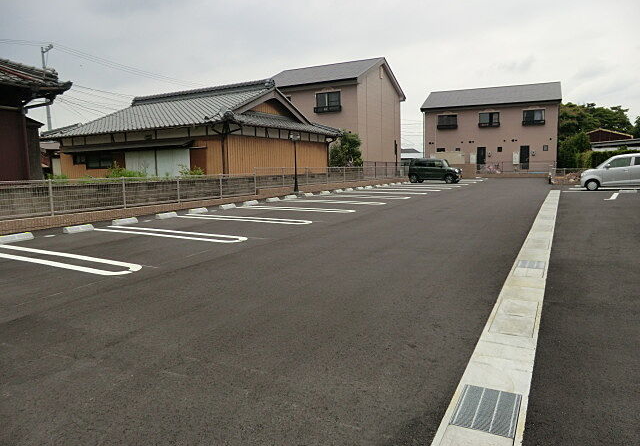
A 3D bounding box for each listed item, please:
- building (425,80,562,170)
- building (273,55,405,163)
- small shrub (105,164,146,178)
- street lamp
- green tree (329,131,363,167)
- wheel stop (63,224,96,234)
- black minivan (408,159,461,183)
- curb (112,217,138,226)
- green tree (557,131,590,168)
[{"bbox_3d":[17.270,-9.290,44.397,12.100,8.400,9.400,3,9,28],"label":"building"},{"bbox_3d":[0.998,-7.670,33.568,8.500,8.400,9.500,3,9,28],"label":"building"},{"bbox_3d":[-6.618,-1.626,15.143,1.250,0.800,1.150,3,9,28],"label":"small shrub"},{"bbox_3d":[-1.086,-2.614,19.608,0.400,2.740,0.400,3,9,28],"label":"street lamp"},{"bbox_3d":[1.533,-4.048,26.764,1.800,2.900,1.800,3,9,28],"label":"green tree"},{"bbox_3d":[-5.119,0.133,9.446,0.180,0.120,0.560,3,9,28],"label":"wheel stop"},{"bbox_3d":[7.775,-3.548,30.183,3.395,1.665,1.475,3,9,28],"label":"black minivan"},{"bbox_3d":[-4.655,-0.030,10.640,0.180,0.120,0.560,3,9,28],"label":"curb"},{"bbox_3d":[21.901,-6.057,38.275,2.700,3.600,2.600,3,9,28],"label":"green tree"}]

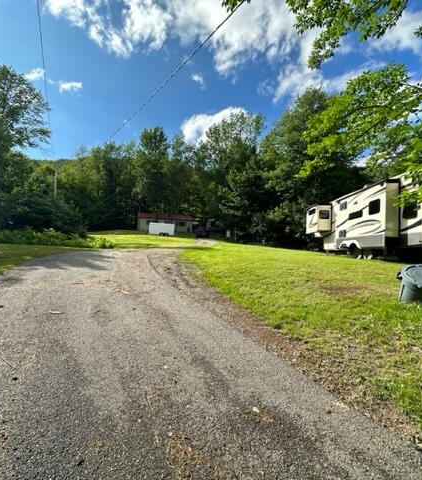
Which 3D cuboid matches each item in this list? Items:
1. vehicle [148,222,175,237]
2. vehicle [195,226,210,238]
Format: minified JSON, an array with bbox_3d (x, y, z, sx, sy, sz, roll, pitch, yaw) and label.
[{"bbox_3d":[-9.049,-1.797,48.639,5.200,2.350,2.200,2,-2,-6],"label":"vehicle"},{"bbox_3d":[-1.178,-1.026,40.029,1.950,1.750,4.600,2,-2,-2],"label":"vehicle"}]

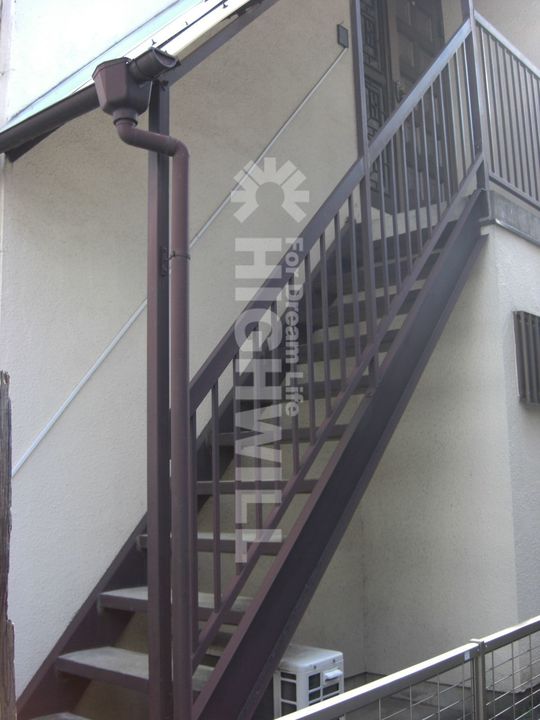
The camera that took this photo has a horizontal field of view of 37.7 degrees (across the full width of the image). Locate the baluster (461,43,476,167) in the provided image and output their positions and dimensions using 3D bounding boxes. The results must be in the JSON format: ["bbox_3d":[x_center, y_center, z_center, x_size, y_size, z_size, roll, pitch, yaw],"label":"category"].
[{"bbox_3d":[1.145,-1.501,4.535,0.017,0.757,0.017,-10,-12,42],"label":"baluster"}]

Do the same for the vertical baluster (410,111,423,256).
[{"bbox_3d":[0.749,-0.908,4.008,0.018,0.766,0.018,-9,-12,42],"label":"vertical baluster"}]

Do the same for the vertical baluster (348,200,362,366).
[{"bbox_3d":[0.373,-0.358,3.473,0.017,0.757,0.017,-10,-12,42],"label":"vertical baluster"}]

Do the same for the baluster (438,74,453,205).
[{"bbox_3d":[0.953,-1.210,4.300,0.018,0.766,0.018,-9,-12,42],"label":"baluster"}]

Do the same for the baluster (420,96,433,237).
[{"bbox_3d":[0.817,-1.009,4.105,0.018,0.766,0.018,-9,-12,42],"label":"baluster"}]

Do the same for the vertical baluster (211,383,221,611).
[{"bbox_3d":[-0.185,0.470,2.712,0.018,0.766,0.018,-9,-12,42],"label":"vertical baluster"}]

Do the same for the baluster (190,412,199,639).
[{"bbox_3d":[-0.249,0.563,2.616,0.017,0.757,0.017,-10,-12,42],"label":"baluster"}]

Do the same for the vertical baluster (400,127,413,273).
[{"bbox_3d":[0.676,-0.806,3.890,0.017,0.757,0.017,-10,-12,42],"label":"vertical baluster"}]

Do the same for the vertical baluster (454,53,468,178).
[{"bbox_3d":[1.089,-1.409,4.496,0.018,0.766,0.018,-9,-12,42],"label":"vertical baluster"}]

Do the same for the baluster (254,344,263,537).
[{"bbox_3d":[-0.041,0.254,2.722,0.016,0.680,0.016,-9,-11,40],"label":"baluster"}]

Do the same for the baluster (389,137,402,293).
[{"bbox_3d":[0.612,-0.705,3.814,0.018,0.766,0.018,-9,-12,42],"label":"baluster"}]

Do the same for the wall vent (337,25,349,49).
[{"bbox_3d":[0.491,-2.171,5.325,0.028,0.130,0.087,-10,-12,42],"label":"wall vent"}]

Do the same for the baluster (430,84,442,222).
[{"bbox_3d":[0.877,-1.104,4.167,0.017,0.757,0.017,-10,-12,42],"label":"baluster"}]

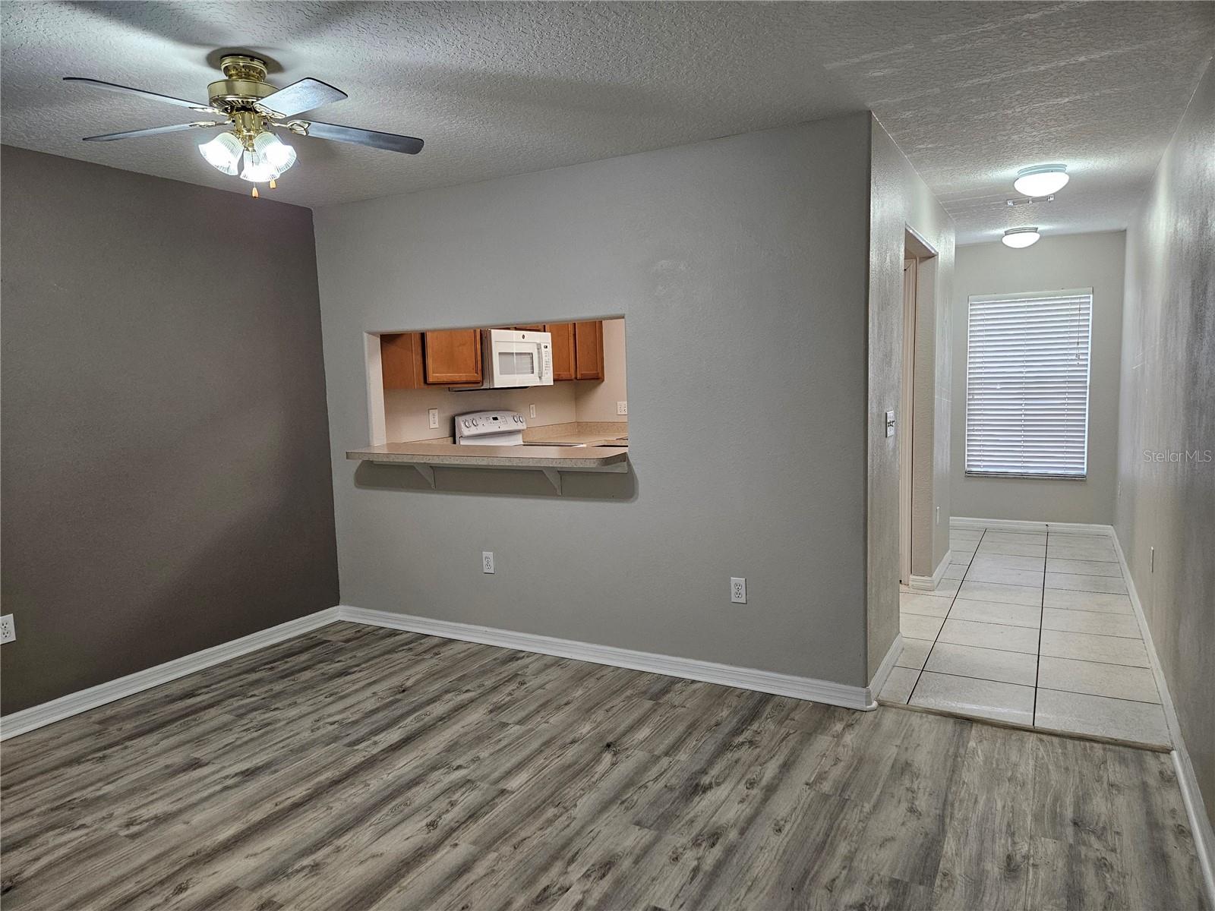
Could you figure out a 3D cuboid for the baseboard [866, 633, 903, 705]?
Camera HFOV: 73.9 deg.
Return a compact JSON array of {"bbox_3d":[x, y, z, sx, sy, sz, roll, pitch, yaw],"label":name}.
[{"bbox_3d":[1.295,0.986,3.748,0.023,0.090,0.835,2,6,29],"label":"baseboard"}]

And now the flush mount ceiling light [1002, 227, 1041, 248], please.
[{"bbox_3d":[3.124,-1.636,6.093,0.260,0.137,0.260,2,6,29],"label":"flush mount ceiling light"}]

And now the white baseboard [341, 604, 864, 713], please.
[{"bbox_3d":[-0.258,0.990,4.145,3.130,0.090,0.021,2,6,29],"label":"white baseboard"}]

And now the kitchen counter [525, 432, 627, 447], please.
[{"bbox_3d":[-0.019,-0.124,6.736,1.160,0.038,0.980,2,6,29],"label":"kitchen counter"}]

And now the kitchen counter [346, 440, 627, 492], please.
[{"bbox_3d":[-0.666,0.088,4.128,1.740,0.230,0.560,2,6,29],"label":"kitchen counter"}]

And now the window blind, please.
[{"bbox_3d":[3.528,-0.589,6.797,0.925,1.564,0.070,2,6,29],"label":"window blind"}]

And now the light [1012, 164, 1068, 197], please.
[{"bbox_3d":[2.284,-1.432,4.249,0.260,0.140,0.260,2,6,29],"label":"light"}]

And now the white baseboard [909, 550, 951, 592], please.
[{"bbox_3d":[2.236,0.784,5.557,0.150,0.090,0.830,2,6,29],"label":"white baseboard"}]

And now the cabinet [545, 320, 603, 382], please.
[{"bbox_3d":[-0.407,-1.007,6.854,0.325,0.755,0.980,2,6,29],"label":"cabinet"}]

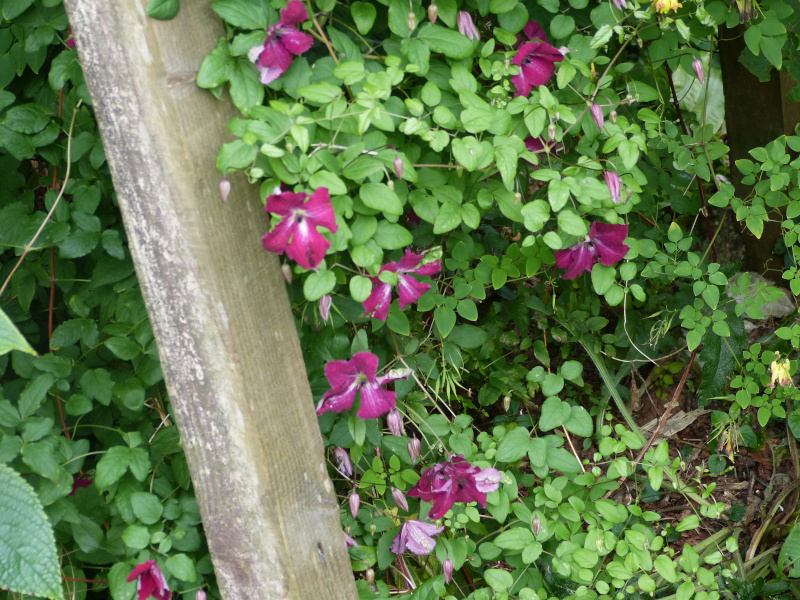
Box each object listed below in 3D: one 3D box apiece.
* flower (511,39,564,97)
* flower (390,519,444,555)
[{"bbox_3d":[0.134,-0.227,2.230,0.057,0.062,0.038,-6,19,-16],"label":"flower"},{"bbox_3d":[0.016,0.220,2.130,0.050,0.035,0.045,-10,-6,-1],"label":"flower"}]

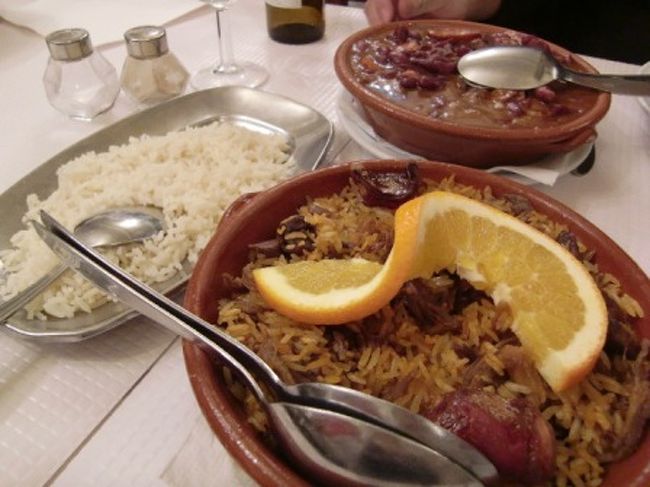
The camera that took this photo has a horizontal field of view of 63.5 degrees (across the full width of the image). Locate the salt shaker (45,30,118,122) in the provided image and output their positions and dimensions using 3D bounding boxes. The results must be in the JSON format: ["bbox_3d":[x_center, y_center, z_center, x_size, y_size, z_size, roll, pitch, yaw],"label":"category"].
[{"bbox_3d":[-0.197,-0.136,0.423,0.063,0.067,0.063,4,43,0],"label":"salt shaker"}]

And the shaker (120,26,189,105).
[{"bbox_3d":[-0.146,-0.151,0.447,0.060,0.063,0.060,4,43,0],"label":"shaker"}]

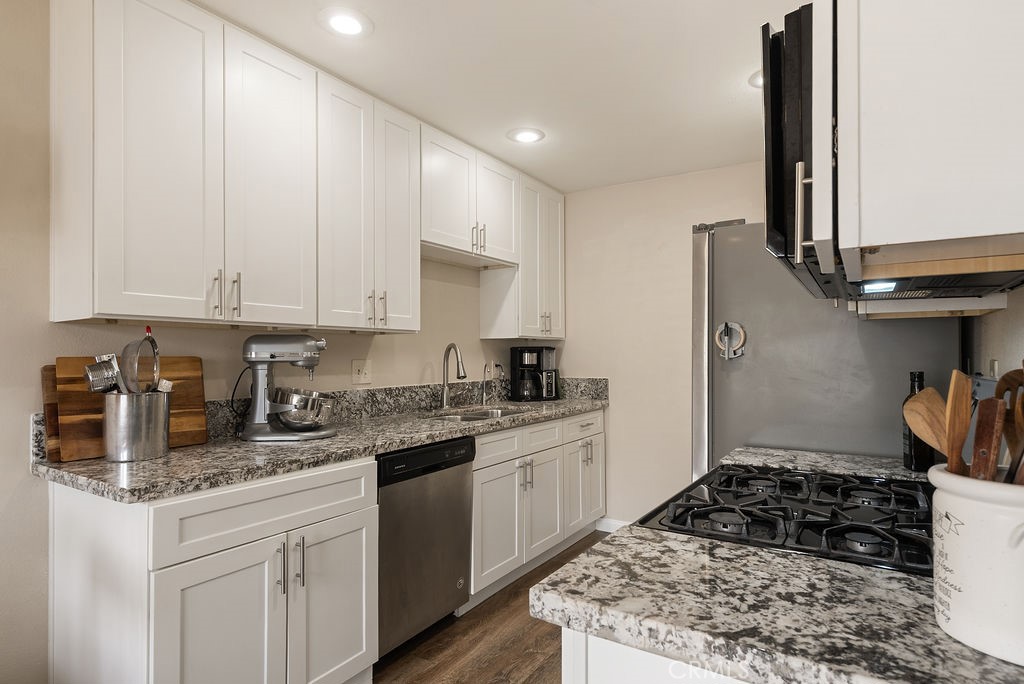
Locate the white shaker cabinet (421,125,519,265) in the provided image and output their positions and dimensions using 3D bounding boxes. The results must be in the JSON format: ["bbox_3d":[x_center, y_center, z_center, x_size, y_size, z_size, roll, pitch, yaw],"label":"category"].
[{"bbox_3d":[-0.345,-0.810,3.092,0.328,0.618,0.905,-2,-2,34],"label":"white shaker cabinet"}]

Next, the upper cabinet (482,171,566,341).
[{"bbox_3d":[0.089,-0.564,3.716,0.328,1.084,0.619,-2,-2,34],"label":"upper cabinet"}]

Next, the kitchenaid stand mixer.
[{"bbox_3d":[-0.922,0.179,2.118,0.379,0.419,0.266,0,-2,-6],"label":"kitchenaid stand mixer"}]

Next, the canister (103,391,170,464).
[{"bbox_3d":[-1.229,0.275,1.690,0.168,0.210,0.168,-2,-2,34],"label":"canister"}]

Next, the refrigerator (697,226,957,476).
[{"bbox_3d":[1.293,0.426,2.145,0.792,1.743,0.857,-2,-2,34],"label":"refrigerator"}]

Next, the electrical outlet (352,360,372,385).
[{"bbox_3d":[-0.788,0.159,2.692,0.008,0.126,0.126,-2,-2,34],"label":"electrical outlet"}]

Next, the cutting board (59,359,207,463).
[{"bbox_3d":[-1.319,0.222,1.807,0.022,0.332,0.432,-14,-9,34],"label":"cutting board"}]

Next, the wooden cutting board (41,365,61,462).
[{"bbox_3d":[-1.449,0.245,1.868,0.021,0.327,0.390,-13,-9,35],"label":"wooden cutting board"}]

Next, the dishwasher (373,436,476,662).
[{"bbox_3d":[-0.583,0.858,2.348,0.591,0.844,0.592,-2,-2,34],"label":"dishwasher"}]

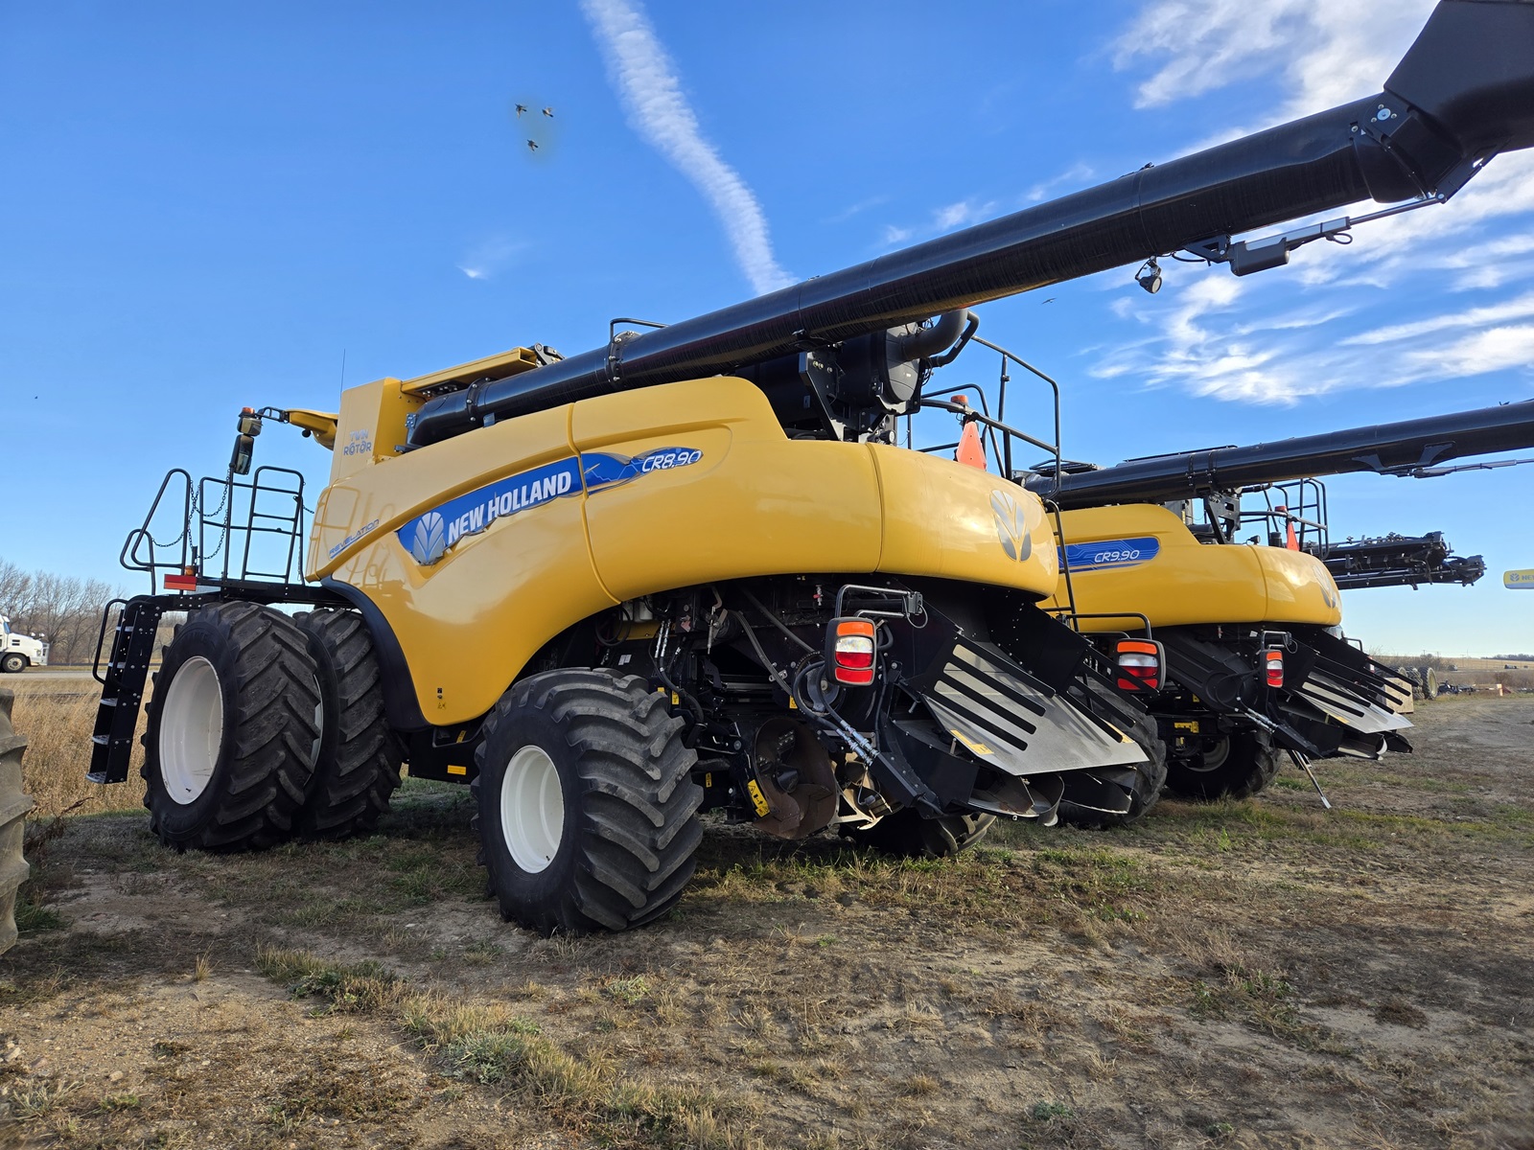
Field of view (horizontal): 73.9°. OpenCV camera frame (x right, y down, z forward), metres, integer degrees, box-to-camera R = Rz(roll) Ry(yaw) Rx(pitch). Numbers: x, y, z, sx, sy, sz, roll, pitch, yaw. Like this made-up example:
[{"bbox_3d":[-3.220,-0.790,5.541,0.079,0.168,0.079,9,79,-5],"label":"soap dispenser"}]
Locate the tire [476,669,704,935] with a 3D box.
[{"bbox_3d":[-1.110,1.345,6.050,0.720,1.560,1.580,5,-7,-42],"label":"tire"}]

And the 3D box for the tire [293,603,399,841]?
[{"bbox_3d":[-3.790,1.275,8.640,1.950,1.920,0.580,-4,-7,39],"label":"tire"}]

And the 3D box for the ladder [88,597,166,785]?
[{"bbox_3d":[-5.055,0.920,7.960,0.500,1.430,0.270,-4,-14,39],"label":"ladder"}]

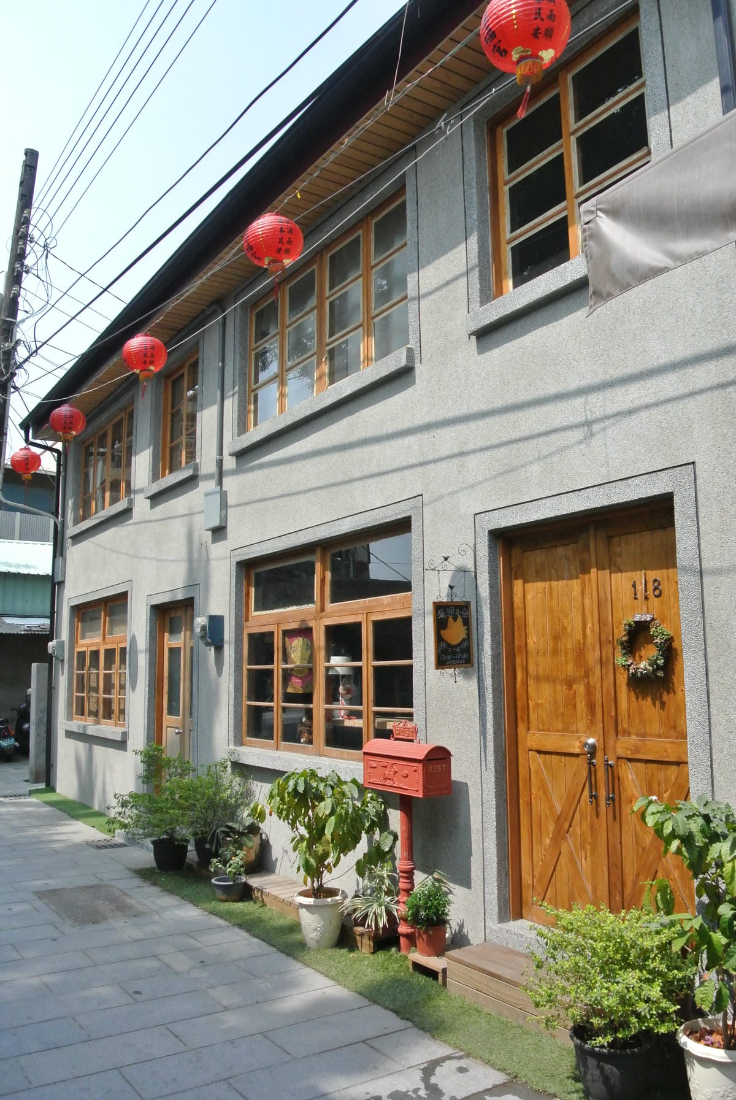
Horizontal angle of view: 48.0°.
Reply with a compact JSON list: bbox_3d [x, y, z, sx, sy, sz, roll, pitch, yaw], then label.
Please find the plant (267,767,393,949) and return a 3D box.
[{"bbox_3d":[-0.230,1.738,4.722,0.620,0.960,0.660,-1,-8,0],"label":"plant"}]

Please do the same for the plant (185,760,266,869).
[{"bbox_3d":[-1.141,2.001,6.284,0.500,0.820,0.560,5,-10,-35],"label":"plant"}]

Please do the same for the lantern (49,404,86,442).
[{"bbox_3d":[-2.748,-1.168,7.560,0.315,0.325,0.315,5,-10,-35],"label":"lantern"}]

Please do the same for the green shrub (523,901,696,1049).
[{"bbox_3d":[0.856,1.504,2.921,0.540,0.490,0.560,-1,-8,0],"label":"green shrub"}]

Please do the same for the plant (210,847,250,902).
[{"bbox_3d":[-0.944,2.195,5.615,0.250,0.335,0.250,-1,-8,0],"label":"plant"}]

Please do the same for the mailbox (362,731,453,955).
[{"bbox_3d":[0.212,1.593,4.589,0.210,1.200,0.560,5,-10,-35],"label":"mailbox"}]

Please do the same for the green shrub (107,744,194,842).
[{"bbox_3d":[-1.703,1.929,6.540,0.620,0.770,0.620,5,-10,-35],"label":"green shrub"}]

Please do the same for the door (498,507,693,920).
[{"bbox_3d":[1.071,0.828,3.897,0.100,2.010,1.140,5,-10,-35],"label":"door"}]

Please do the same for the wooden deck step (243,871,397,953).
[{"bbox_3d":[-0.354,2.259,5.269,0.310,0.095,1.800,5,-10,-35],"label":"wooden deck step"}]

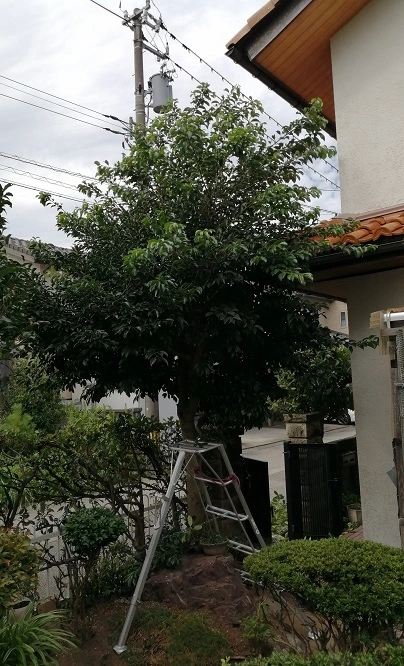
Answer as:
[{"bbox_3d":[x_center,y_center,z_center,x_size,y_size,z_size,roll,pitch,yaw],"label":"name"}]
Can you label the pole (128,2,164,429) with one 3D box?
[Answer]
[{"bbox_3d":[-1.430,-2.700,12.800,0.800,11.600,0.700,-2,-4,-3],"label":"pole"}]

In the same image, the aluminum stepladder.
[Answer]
[{"bbox_3d":[-0.040,1.570,3.800,1.300,1.420,0.700,1,-6,-40],"label":"aluminum stepladder"}]

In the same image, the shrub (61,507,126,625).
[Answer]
[{"bbox_3d":[-0.860,1.850,3.950,0.530,0.930,0.500,-2,-4,-11],"label":"shrub"}]

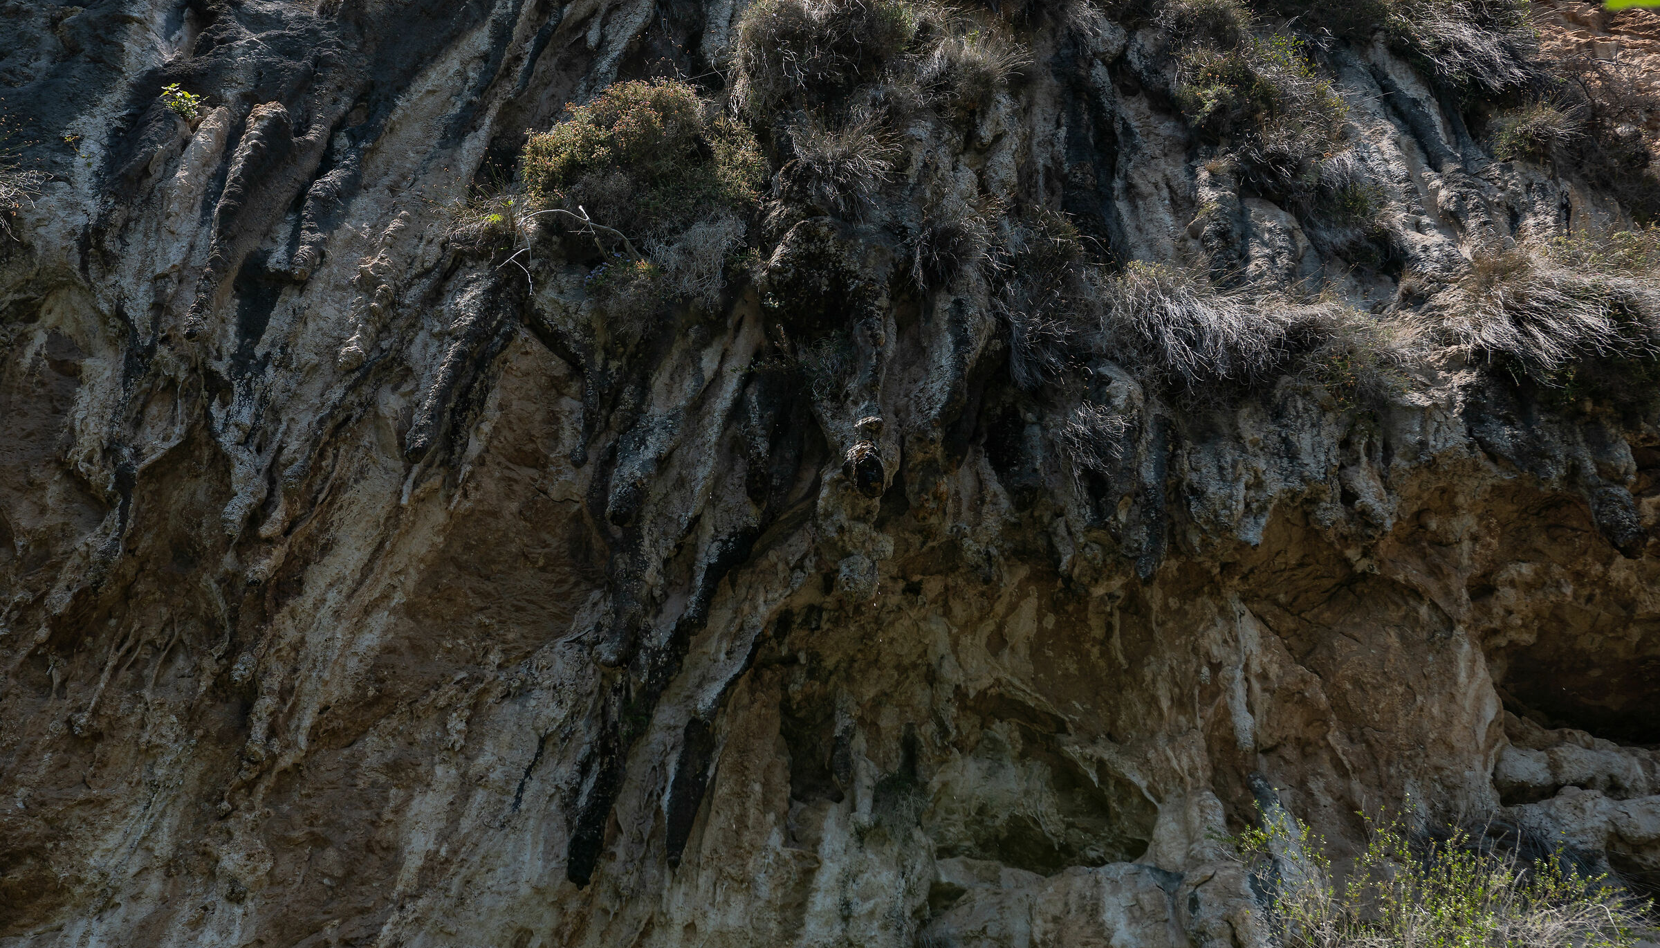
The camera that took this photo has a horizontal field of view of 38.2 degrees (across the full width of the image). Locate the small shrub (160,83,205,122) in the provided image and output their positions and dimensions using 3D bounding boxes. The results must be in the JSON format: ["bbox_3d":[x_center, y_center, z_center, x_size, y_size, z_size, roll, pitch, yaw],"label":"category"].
[{"bbox_3d":[-3.456,-1.981,12.800,0.235,0.197,0.190,0,-18,0],"label":"small shrub"}]

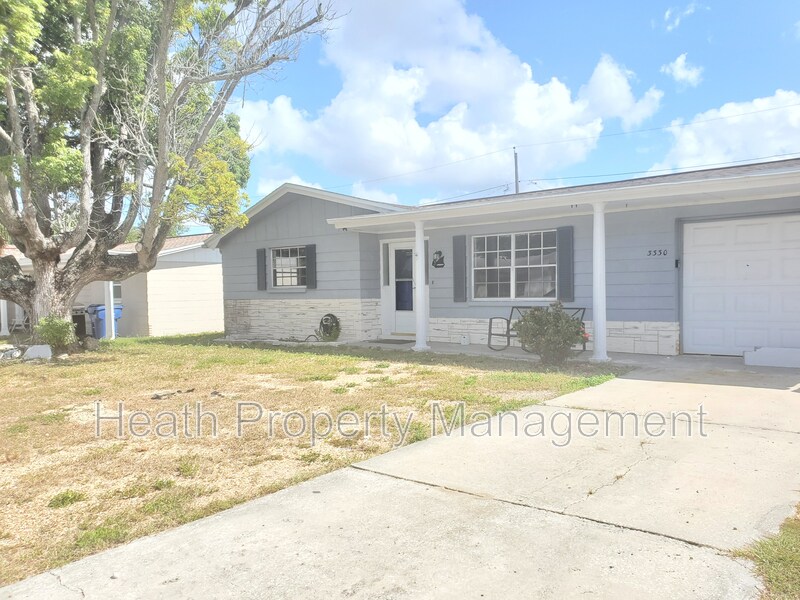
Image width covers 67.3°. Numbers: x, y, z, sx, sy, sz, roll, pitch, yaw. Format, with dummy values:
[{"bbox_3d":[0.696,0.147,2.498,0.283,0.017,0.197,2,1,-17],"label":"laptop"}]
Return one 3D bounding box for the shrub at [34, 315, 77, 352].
[{"bbox_3d":[-8.026,0.776,14.000,0.870,0.850,0.820,-2,2,-30],"label":"shrub"}]

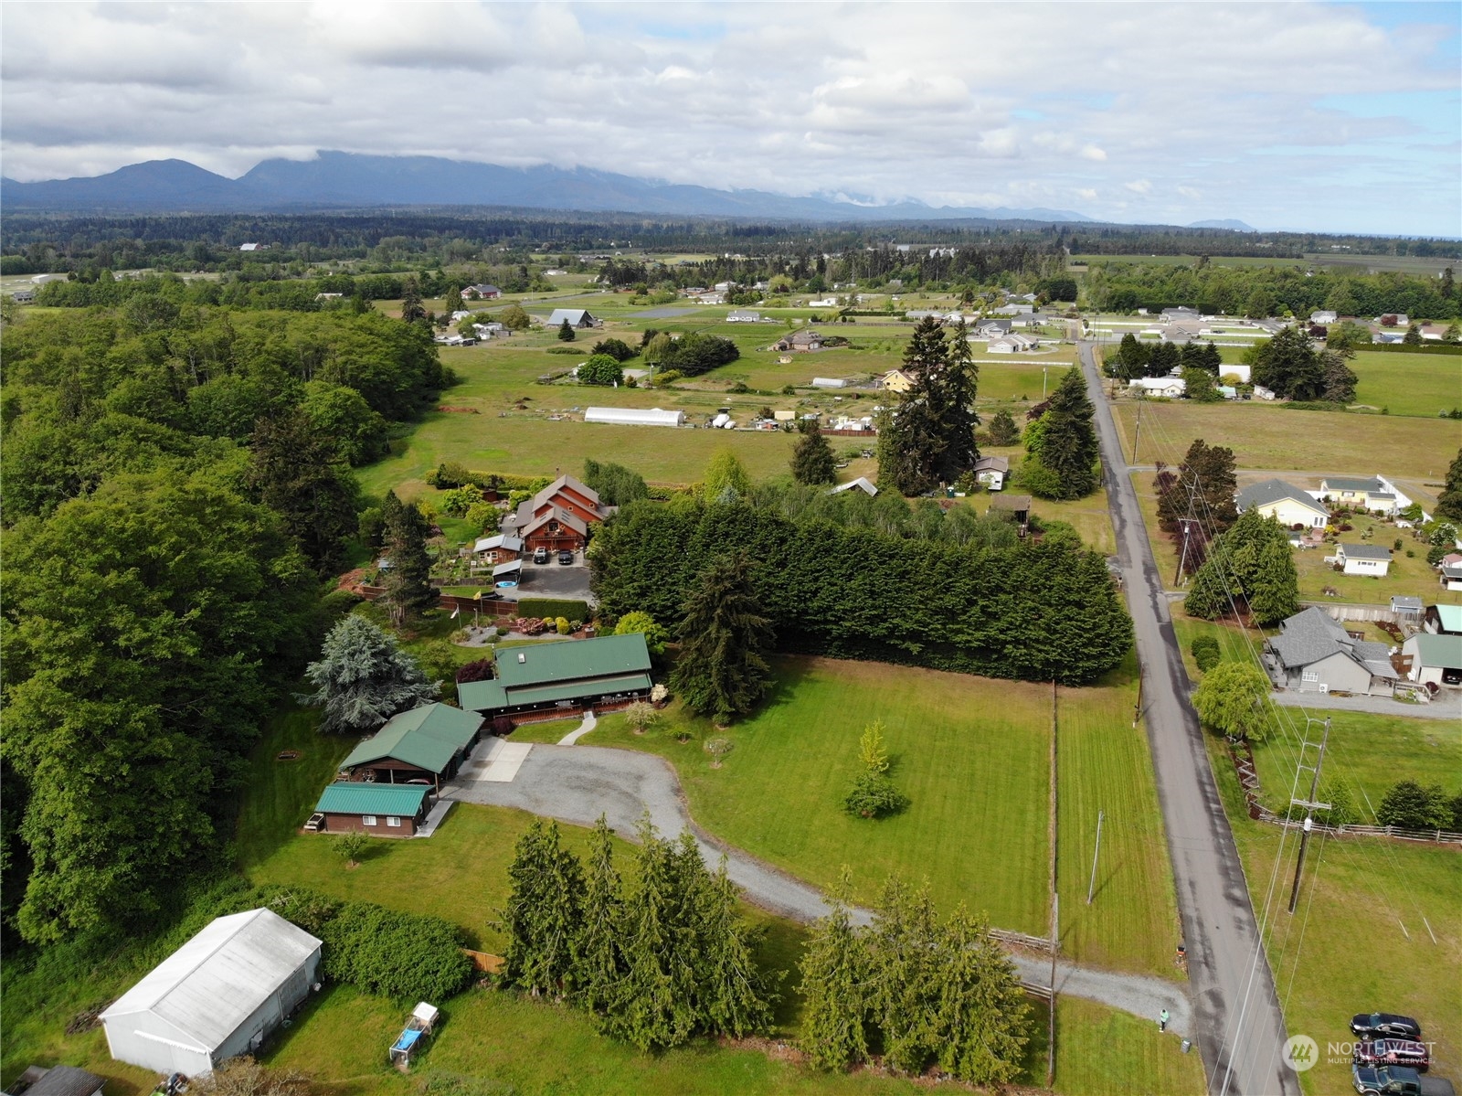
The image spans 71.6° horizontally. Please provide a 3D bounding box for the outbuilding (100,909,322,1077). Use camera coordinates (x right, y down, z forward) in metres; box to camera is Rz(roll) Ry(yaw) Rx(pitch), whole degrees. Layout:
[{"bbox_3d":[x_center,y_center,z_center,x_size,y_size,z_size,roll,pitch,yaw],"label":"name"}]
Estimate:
[{"bbox_3d":[-36.415,31.275,71.981,9.300,5.600,10.800,6,19,16],"label":"outbuilding"}]

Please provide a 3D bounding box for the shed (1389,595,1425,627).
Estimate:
[{"bbox_3d":[99.717,8.785,150.028,3.700,3.100,2.600,5,18,13],"label":"shed"}]

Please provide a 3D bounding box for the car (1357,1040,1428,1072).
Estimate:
[{"bbox_3d":[47.435,36.449,72.757,4.620,1.700,1.850,5,18,12],"label":"car"}]

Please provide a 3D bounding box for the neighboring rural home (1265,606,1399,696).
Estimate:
[{"bbox_3d":[77.621,13.079,131.789,13.600,5.700,16.000,6,19,16],"label":"neighboring rural home"}]

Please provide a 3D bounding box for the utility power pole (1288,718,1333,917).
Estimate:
[{"bbox_3d":[43.150,20.136,75.339,2.700,16.567,0.700,5,18,16],"label":"utility power pole"}]

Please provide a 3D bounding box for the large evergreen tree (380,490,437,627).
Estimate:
[{"bbox_3d":[-42.203,1.363,130.841,7.000,18.305,7.000,0,18,0],"label":"large evergreen tree"}]

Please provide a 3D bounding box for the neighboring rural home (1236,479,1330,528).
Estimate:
[{"bbox_3d":[109.320,-9.171,201.942,14.000,5.600,15.800,6,19,15],"label":"neighboring rural home"}]

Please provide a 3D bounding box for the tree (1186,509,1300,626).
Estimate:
[{"bbox_3d":[75.984,1.999,149.808,14.600,15.700,14.600,1,18,0],"label":"tree"}]

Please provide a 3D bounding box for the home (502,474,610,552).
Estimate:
[{"bbox_3d":[-29.476,-6.086,172.715,17.000,7.400,22.000,0,18,0],"label":"home"}]

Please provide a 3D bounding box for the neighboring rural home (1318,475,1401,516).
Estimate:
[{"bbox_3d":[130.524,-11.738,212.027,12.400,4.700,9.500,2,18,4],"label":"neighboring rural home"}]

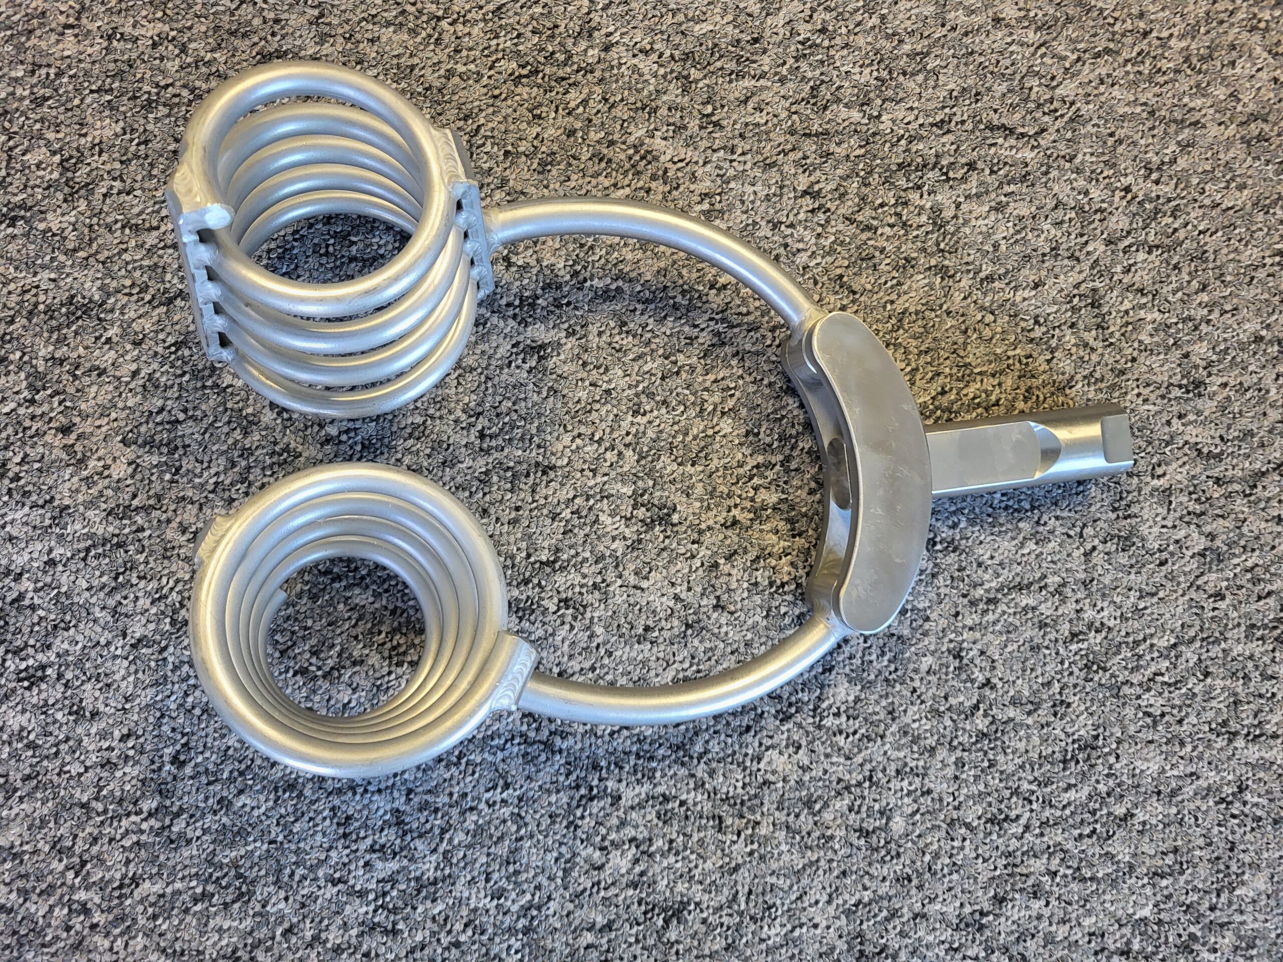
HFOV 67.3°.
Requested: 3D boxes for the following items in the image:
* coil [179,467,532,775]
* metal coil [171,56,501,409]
[{"bbox_3d":[-0.114,0.057,0.383,0.125,0.116,0.114,6,73,-18],"label":"coil"},{"bbox_3d":[-0.094,-0.072,0.304,0.097,0.094,0.088,5,75,-9],"label":"metal coil"}]

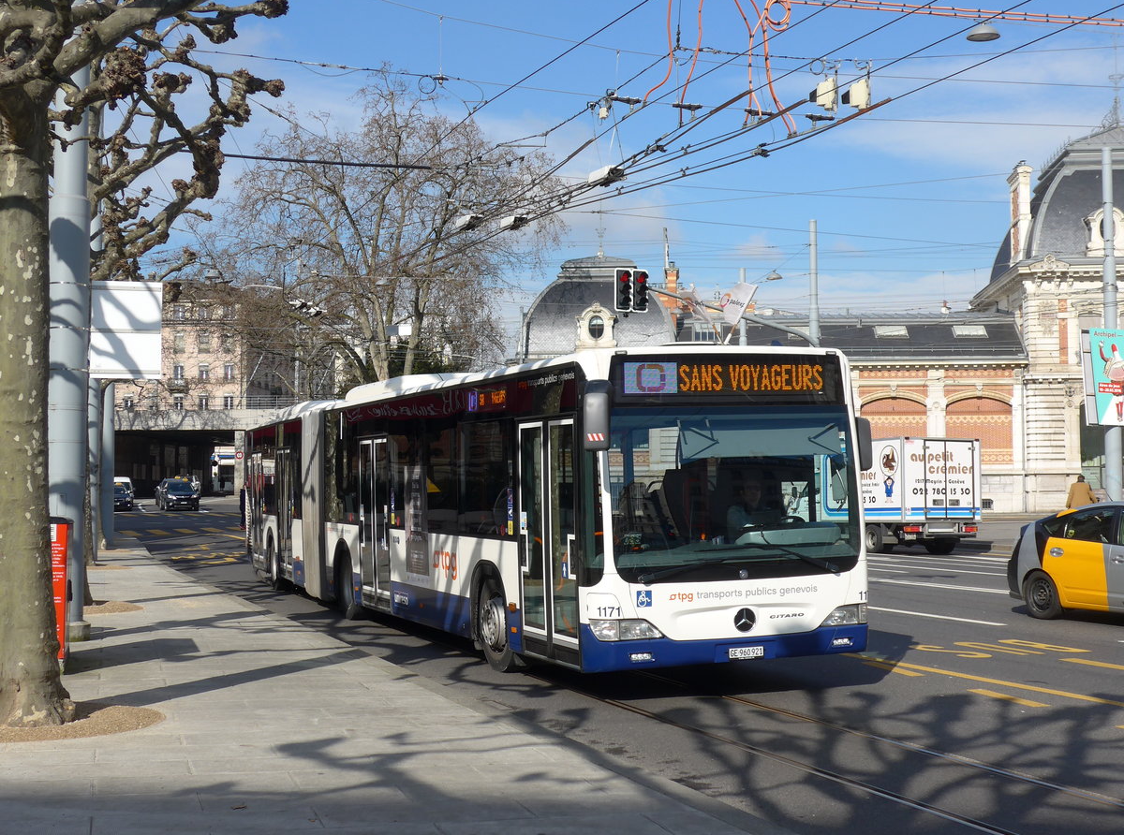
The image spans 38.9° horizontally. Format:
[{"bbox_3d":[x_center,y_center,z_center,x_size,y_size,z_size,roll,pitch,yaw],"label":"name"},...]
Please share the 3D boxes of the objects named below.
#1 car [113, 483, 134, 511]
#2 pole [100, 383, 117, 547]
[{"bbox_3d":[-25.749,4.654,91.500,1.800,1.500,4.500,0,-2,-20],"label":"car"},{"bbox_3d":[-11.712,-1.531,41.000,0.370,9.600,0.370,0,-2,0],"label":"pole"}]

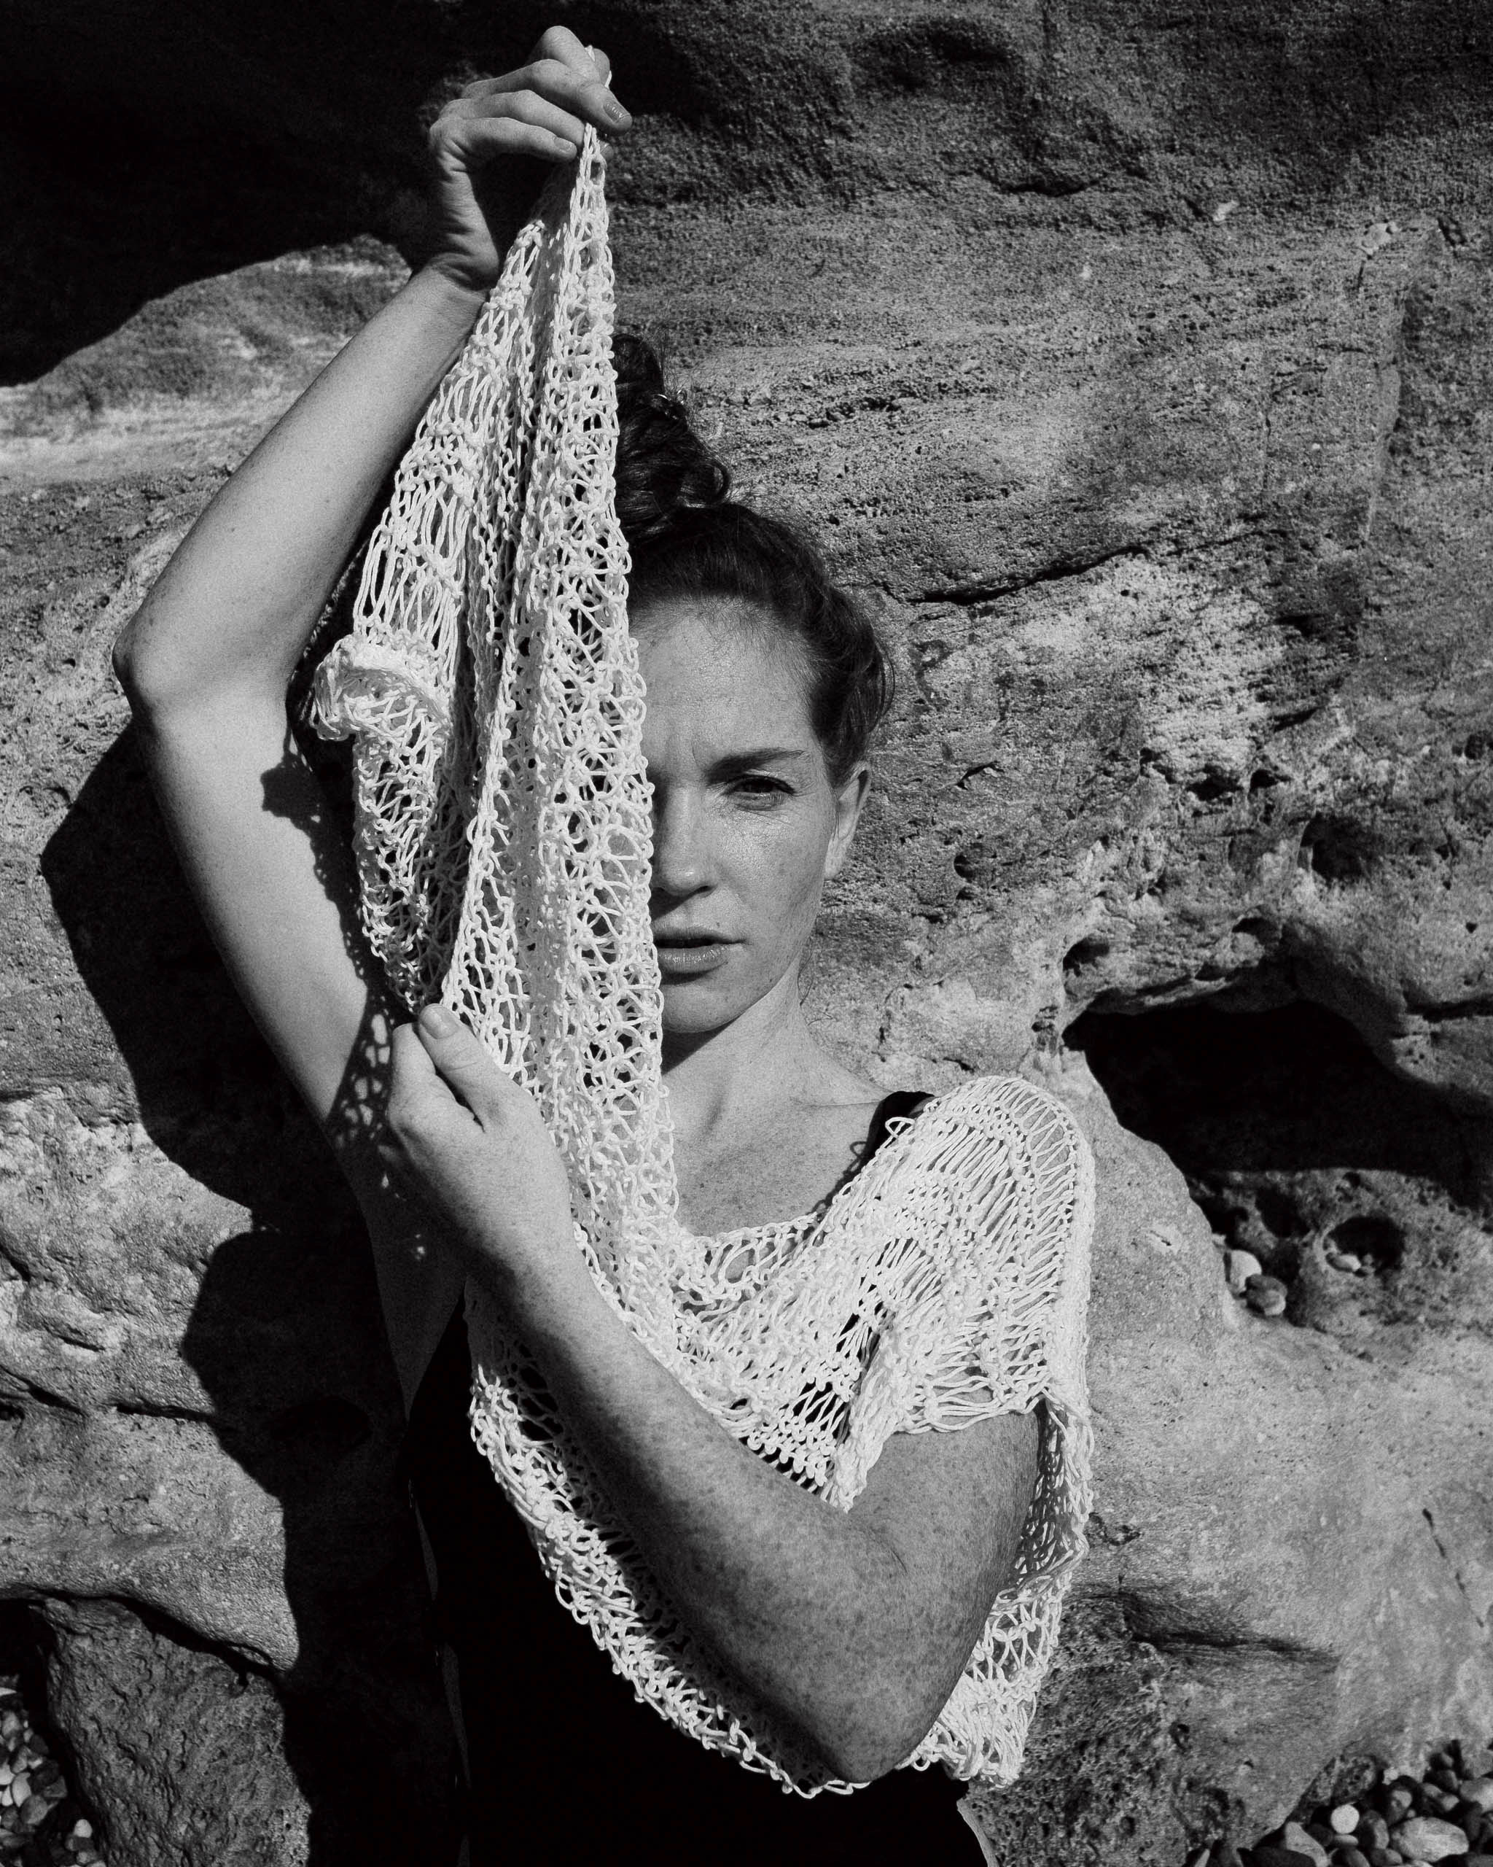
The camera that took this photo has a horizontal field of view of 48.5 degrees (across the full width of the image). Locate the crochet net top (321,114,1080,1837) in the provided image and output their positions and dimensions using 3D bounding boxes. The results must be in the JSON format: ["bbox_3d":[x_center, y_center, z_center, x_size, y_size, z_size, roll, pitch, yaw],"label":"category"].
[{"bbox_3d":[-0.022,0.013,0.820,0.385,0.810,0.280,0,3,6],"label":"crochet net top"}]

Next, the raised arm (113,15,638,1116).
[{"bbox_3d":[-0.190,-0.173,0.830,0.250,0.545,0.190,5,3,0],"label":"raised arm"}]

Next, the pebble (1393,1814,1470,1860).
[{"bbox_3d":[0.524,0.693,1.270,0.058,0.032,0.042,1,3,14],"label":"pebble"}]

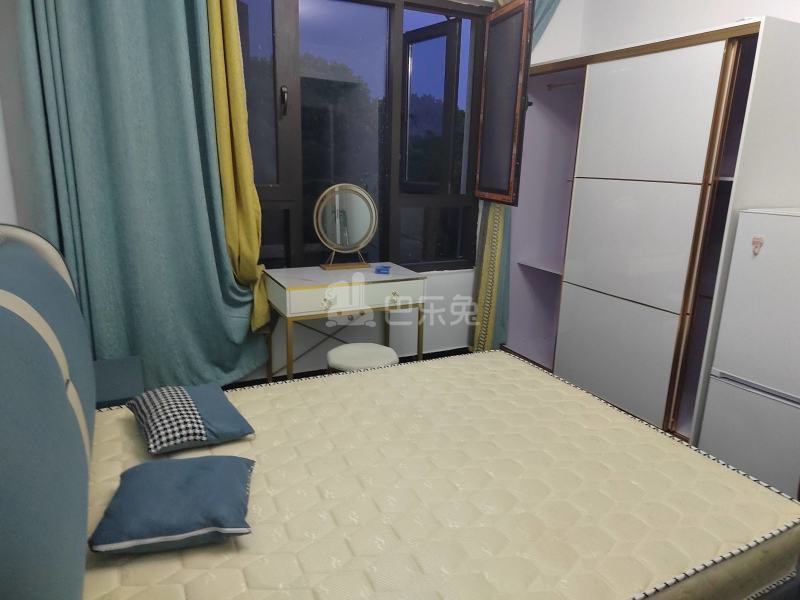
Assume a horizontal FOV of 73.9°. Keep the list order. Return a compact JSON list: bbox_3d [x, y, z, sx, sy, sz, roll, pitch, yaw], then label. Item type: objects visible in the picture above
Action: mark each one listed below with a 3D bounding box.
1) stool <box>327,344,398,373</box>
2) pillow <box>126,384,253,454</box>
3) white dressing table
[{"bbox_3d":[-0.208,0.486,2.927,0.390,0.440,0.390,-5,15,-26],"label":"stool"},{"bbox_3d":[-0.759,0.411,1.910,0.350,0.125,0.380,-6,16,-30],"label":"pillow"},{"bbox_3d":[-0.325,0.219,3.174,0.811,0.758,0.494,-6,16,-26],"label":"white dressing table"}]

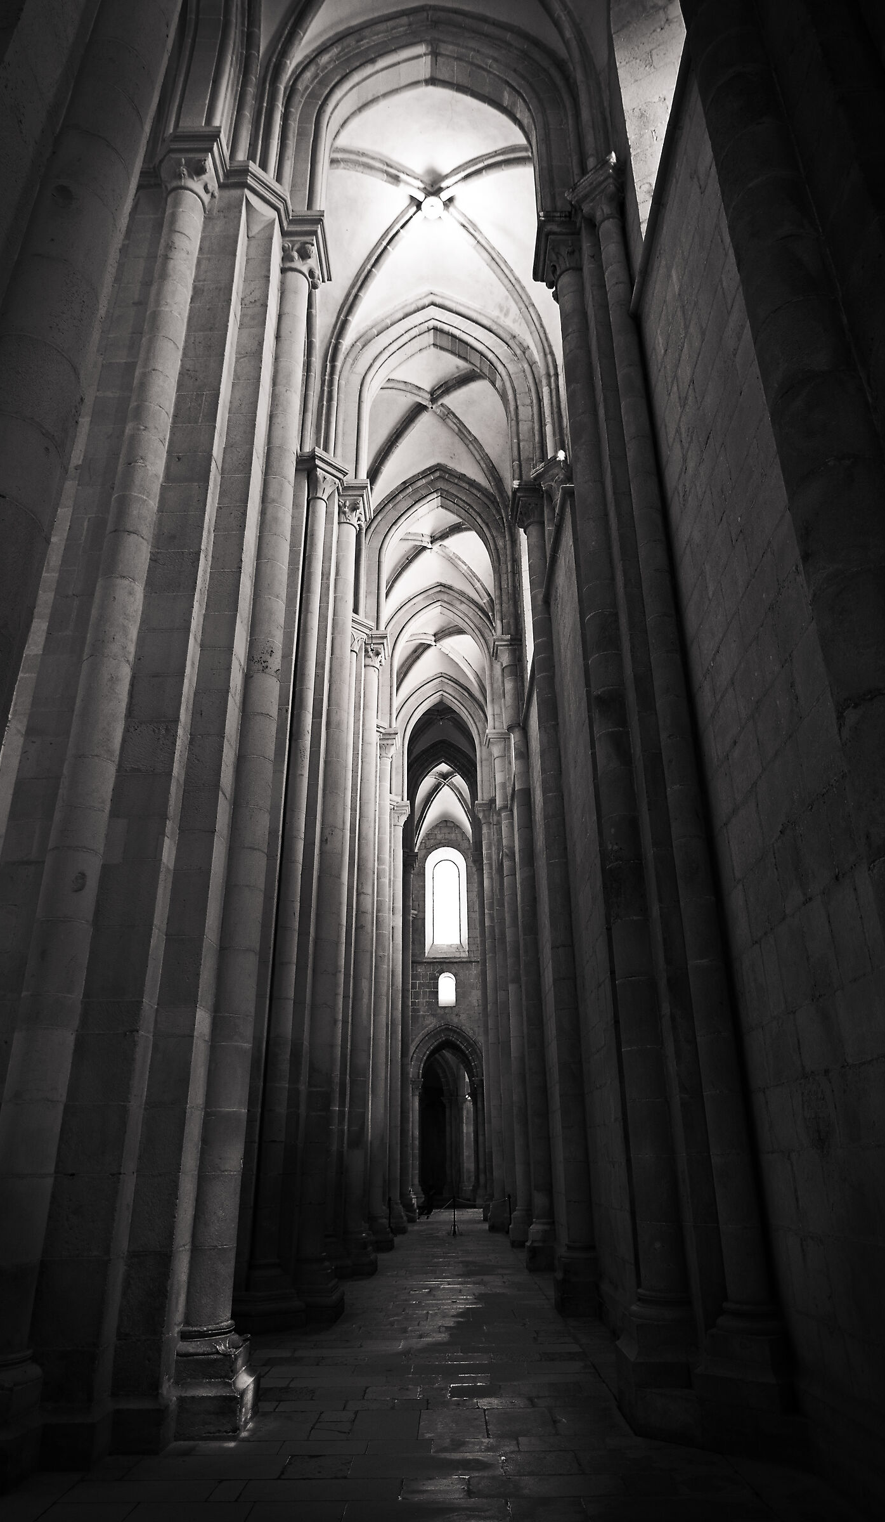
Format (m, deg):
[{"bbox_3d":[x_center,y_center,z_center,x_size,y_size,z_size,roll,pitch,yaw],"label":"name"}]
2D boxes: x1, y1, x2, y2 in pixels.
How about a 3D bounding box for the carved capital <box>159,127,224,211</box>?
[{"bbox_3d":[-3.247,-7.376,11.324,0.912,0.852,0.791,0,-25,0],"label":"carved capital"}]

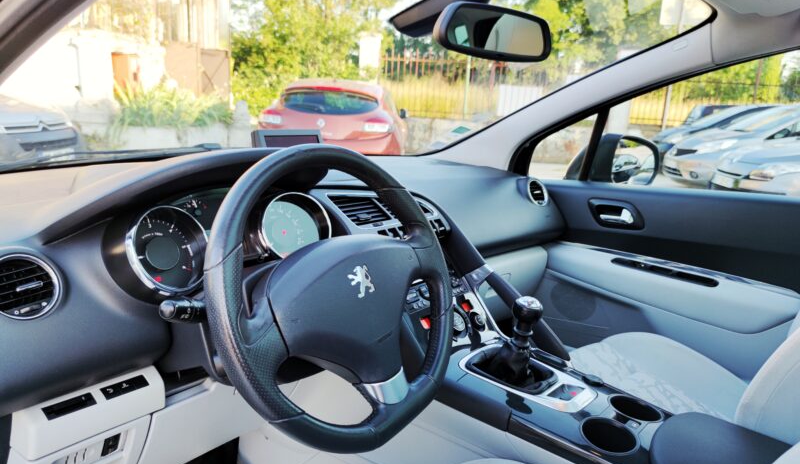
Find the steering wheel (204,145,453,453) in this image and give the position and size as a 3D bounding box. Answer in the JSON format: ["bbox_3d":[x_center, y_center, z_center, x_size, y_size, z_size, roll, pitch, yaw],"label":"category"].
[{"bbox_3d":[-0.071,0.074,0.698,0.090,0.370,0.376,-19,4,43],"label":"steering wheel"}]

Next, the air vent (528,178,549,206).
[{"bbox_3d":[0.383,-0.108,1.580,0.087,0.087,0.035,-10,-9,-41],"label":"air vent"}]

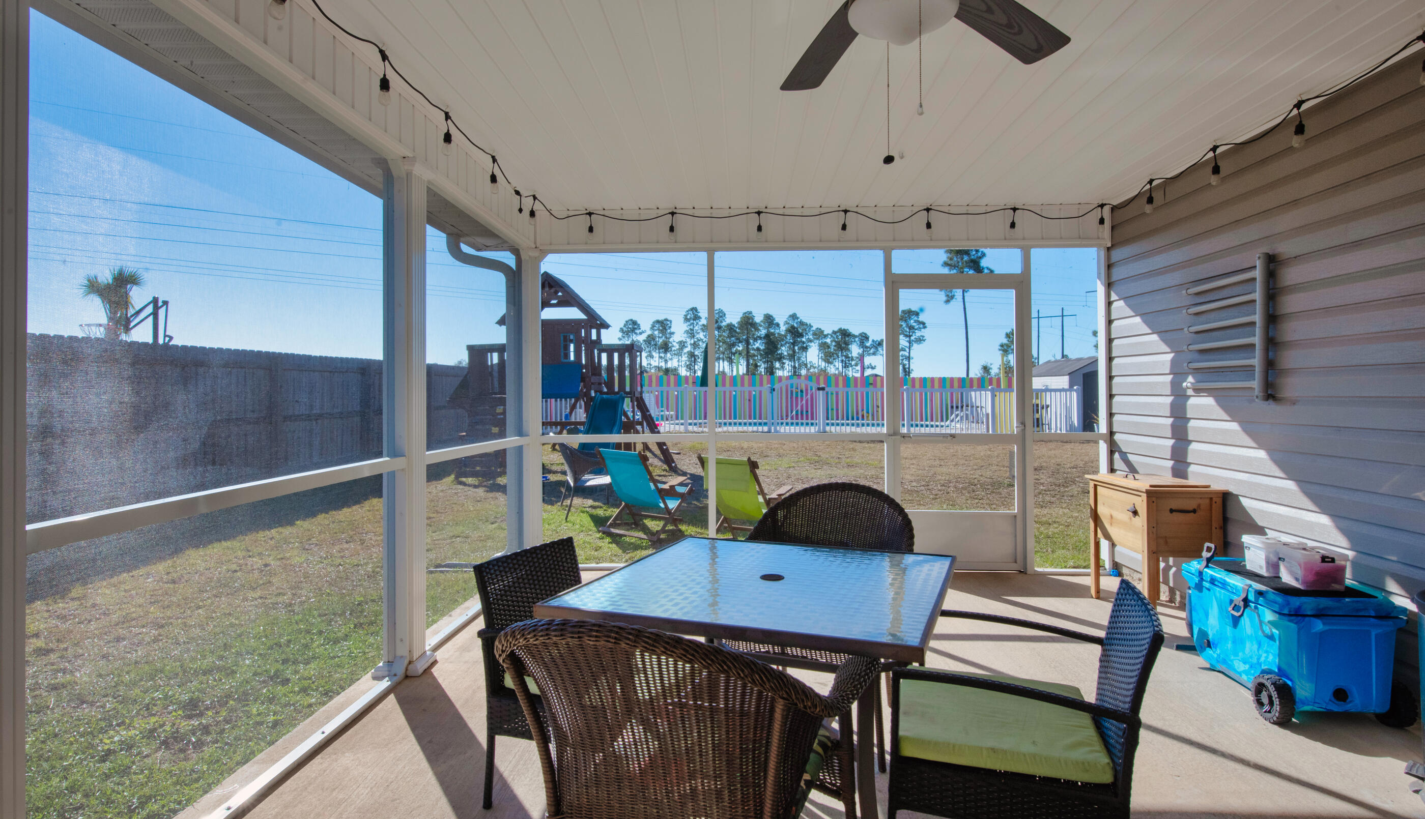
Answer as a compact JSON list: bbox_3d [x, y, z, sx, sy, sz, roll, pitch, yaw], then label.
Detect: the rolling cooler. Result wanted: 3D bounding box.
[{"bbox_3d":[2.400,0.953,2.993,0.480,0.470,0.710,0,1,3],"label":"rolling cooler"}]

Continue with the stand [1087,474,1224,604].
[{"bbox_3d":[2.502,0.780,4.051,0.430,0.765,0.640,0,1,3],"label":"stand"}]

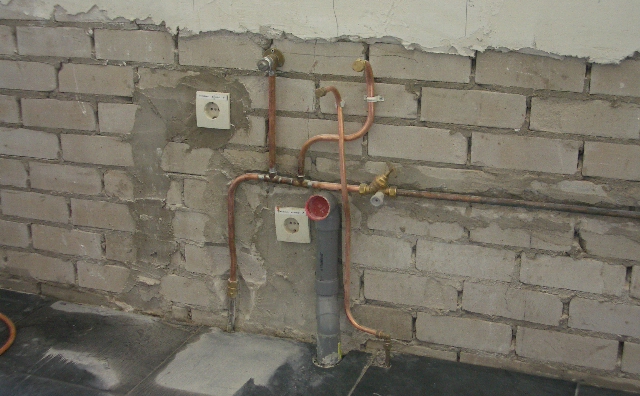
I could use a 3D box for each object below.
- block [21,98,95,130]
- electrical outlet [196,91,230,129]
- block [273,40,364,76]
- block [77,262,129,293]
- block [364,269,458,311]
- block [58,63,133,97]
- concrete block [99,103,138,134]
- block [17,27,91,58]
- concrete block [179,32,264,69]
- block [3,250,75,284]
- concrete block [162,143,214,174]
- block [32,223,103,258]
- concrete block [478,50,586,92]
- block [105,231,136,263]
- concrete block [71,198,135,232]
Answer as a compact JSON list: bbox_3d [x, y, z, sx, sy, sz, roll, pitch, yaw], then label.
[{"bbox_3d":[-0.617,-0.222,2.241,0.210,0.069,0.100,6,19,19],"label":"block"},{"bbox_3d":[-0.234,-0.198,2.034,0.082,0.082,0.020,6,19,20],"label":"electrical outlet"},{"bbox_3d":[0.012,-0.312,1.959,0.211,0.070,0.100,6,19,20],"label":"block"},{"bbox_3d":[-0.530,0.188,2.334,0.148,0.070,0.100,6,19,20],"label":"block"},{"bbox_3d":[0.221,0.190,2.049,0.210,0.069,0.100,6,19,19],"label":"block"},{"bbox_3d":[-0.511,-0.289,2.178,0.210,0.069,0.100,6,19,19],"label":"block"},{"bbox_3d":[-0.462,-0.204,2.187,0.100,0.069,0.100,6,19,19],"label":"concrete block"},{"bbox_3d":[-0.610,-0.382,2.182,0.211,0.068,0.100,6,19,20],"label":"block"},{"bbox_3d":[-0.200,-0.337,2.035,0.208,0.074,0.100,6,19,20],"label":"concrete block"},{"bbox_3d":[-0.709,0.167,2.402,0.210,0.069,0.100,6,19,19],"label":"block"},{"bbox_3d":[-0.293,-0.105,2.146,0.121,0.067,0.100,6,19,20],"label":"concrete block"},{"bbox_3d":[-0.627,0.096,2.347,0.210,0.069,0.100,6,19,19],"label":"block"},{"bbox_3d":[0.430,-0.265,1.822,0.210,0.069,0.100,6,19,19],"label":"concrete block"},{"bbox_3d":[-0.474,0.109,2.286,0.089,0.072,0.100,6,19,20],"label":"block"},{"bbox_3d":[-0.519,0.028,2.278,0.177,0.070,0.100,6,19,20],"label":"concrete block"}]

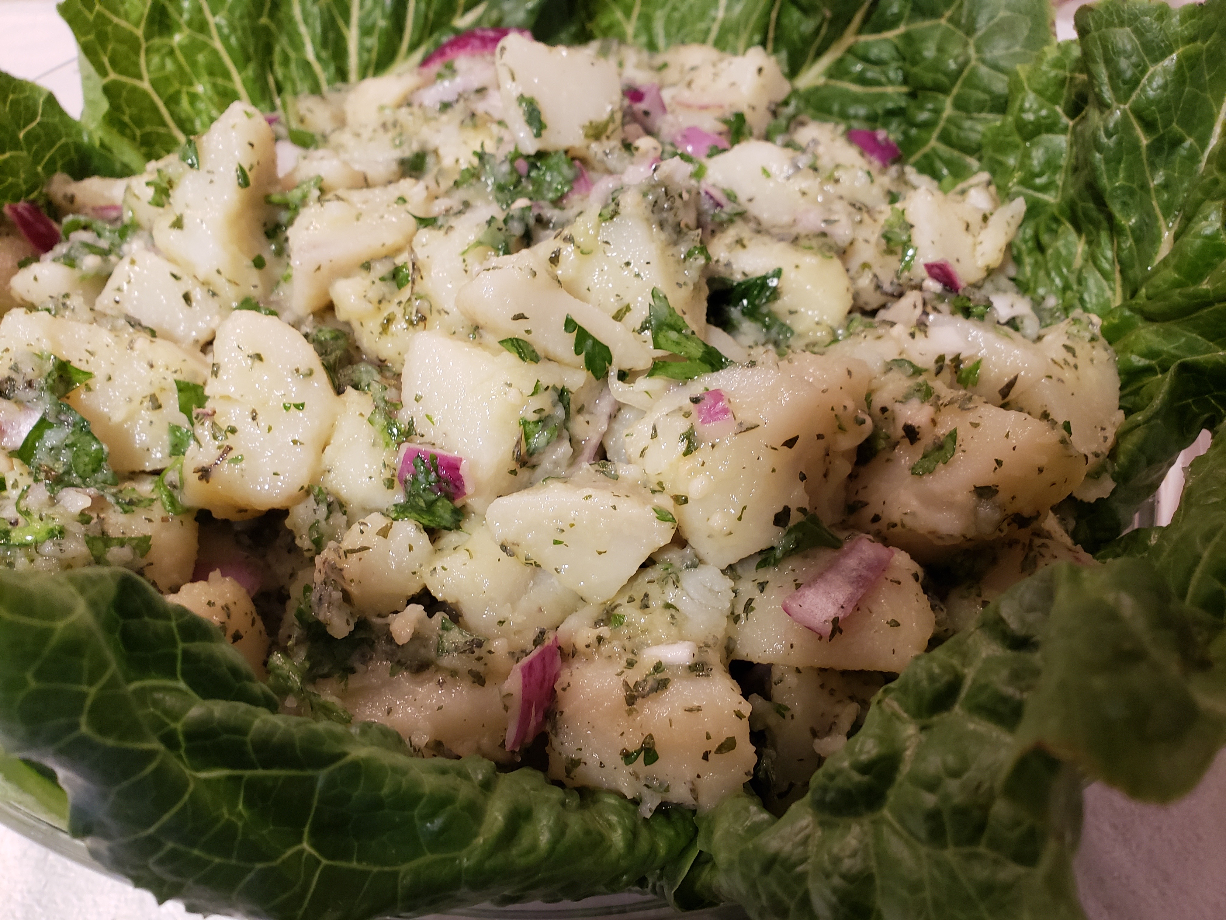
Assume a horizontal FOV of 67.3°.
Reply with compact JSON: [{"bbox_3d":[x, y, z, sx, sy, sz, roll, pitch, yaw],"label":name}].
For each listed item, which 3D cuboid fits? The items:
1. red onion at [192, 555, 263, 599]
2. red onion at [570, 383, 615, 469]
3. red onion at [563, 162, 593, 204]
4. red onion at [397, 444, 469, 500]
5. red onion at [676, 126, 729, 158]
[{"bbox_3d":[-0.091,0.028,0.218,0.018,0.007,0.013,9,82,-3],"label":"red onion"},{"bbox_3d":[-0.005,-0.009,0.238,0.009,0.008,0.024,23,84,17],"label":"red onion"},{"bbox_3d":[-0.012,-0.091,0.305,0.012,0.007,0.015,-12,84,-21],"label":"red onion"},{"bbox_3d":[-0.044,0.003,0.226,0.017,0.007,0.015,11,84,0],"label":"red onion"},{"bbox_3d":[0.031,-0.110,0.320,0.018,0.007,0.013,-5,73,-2],"label":"red onion"}]

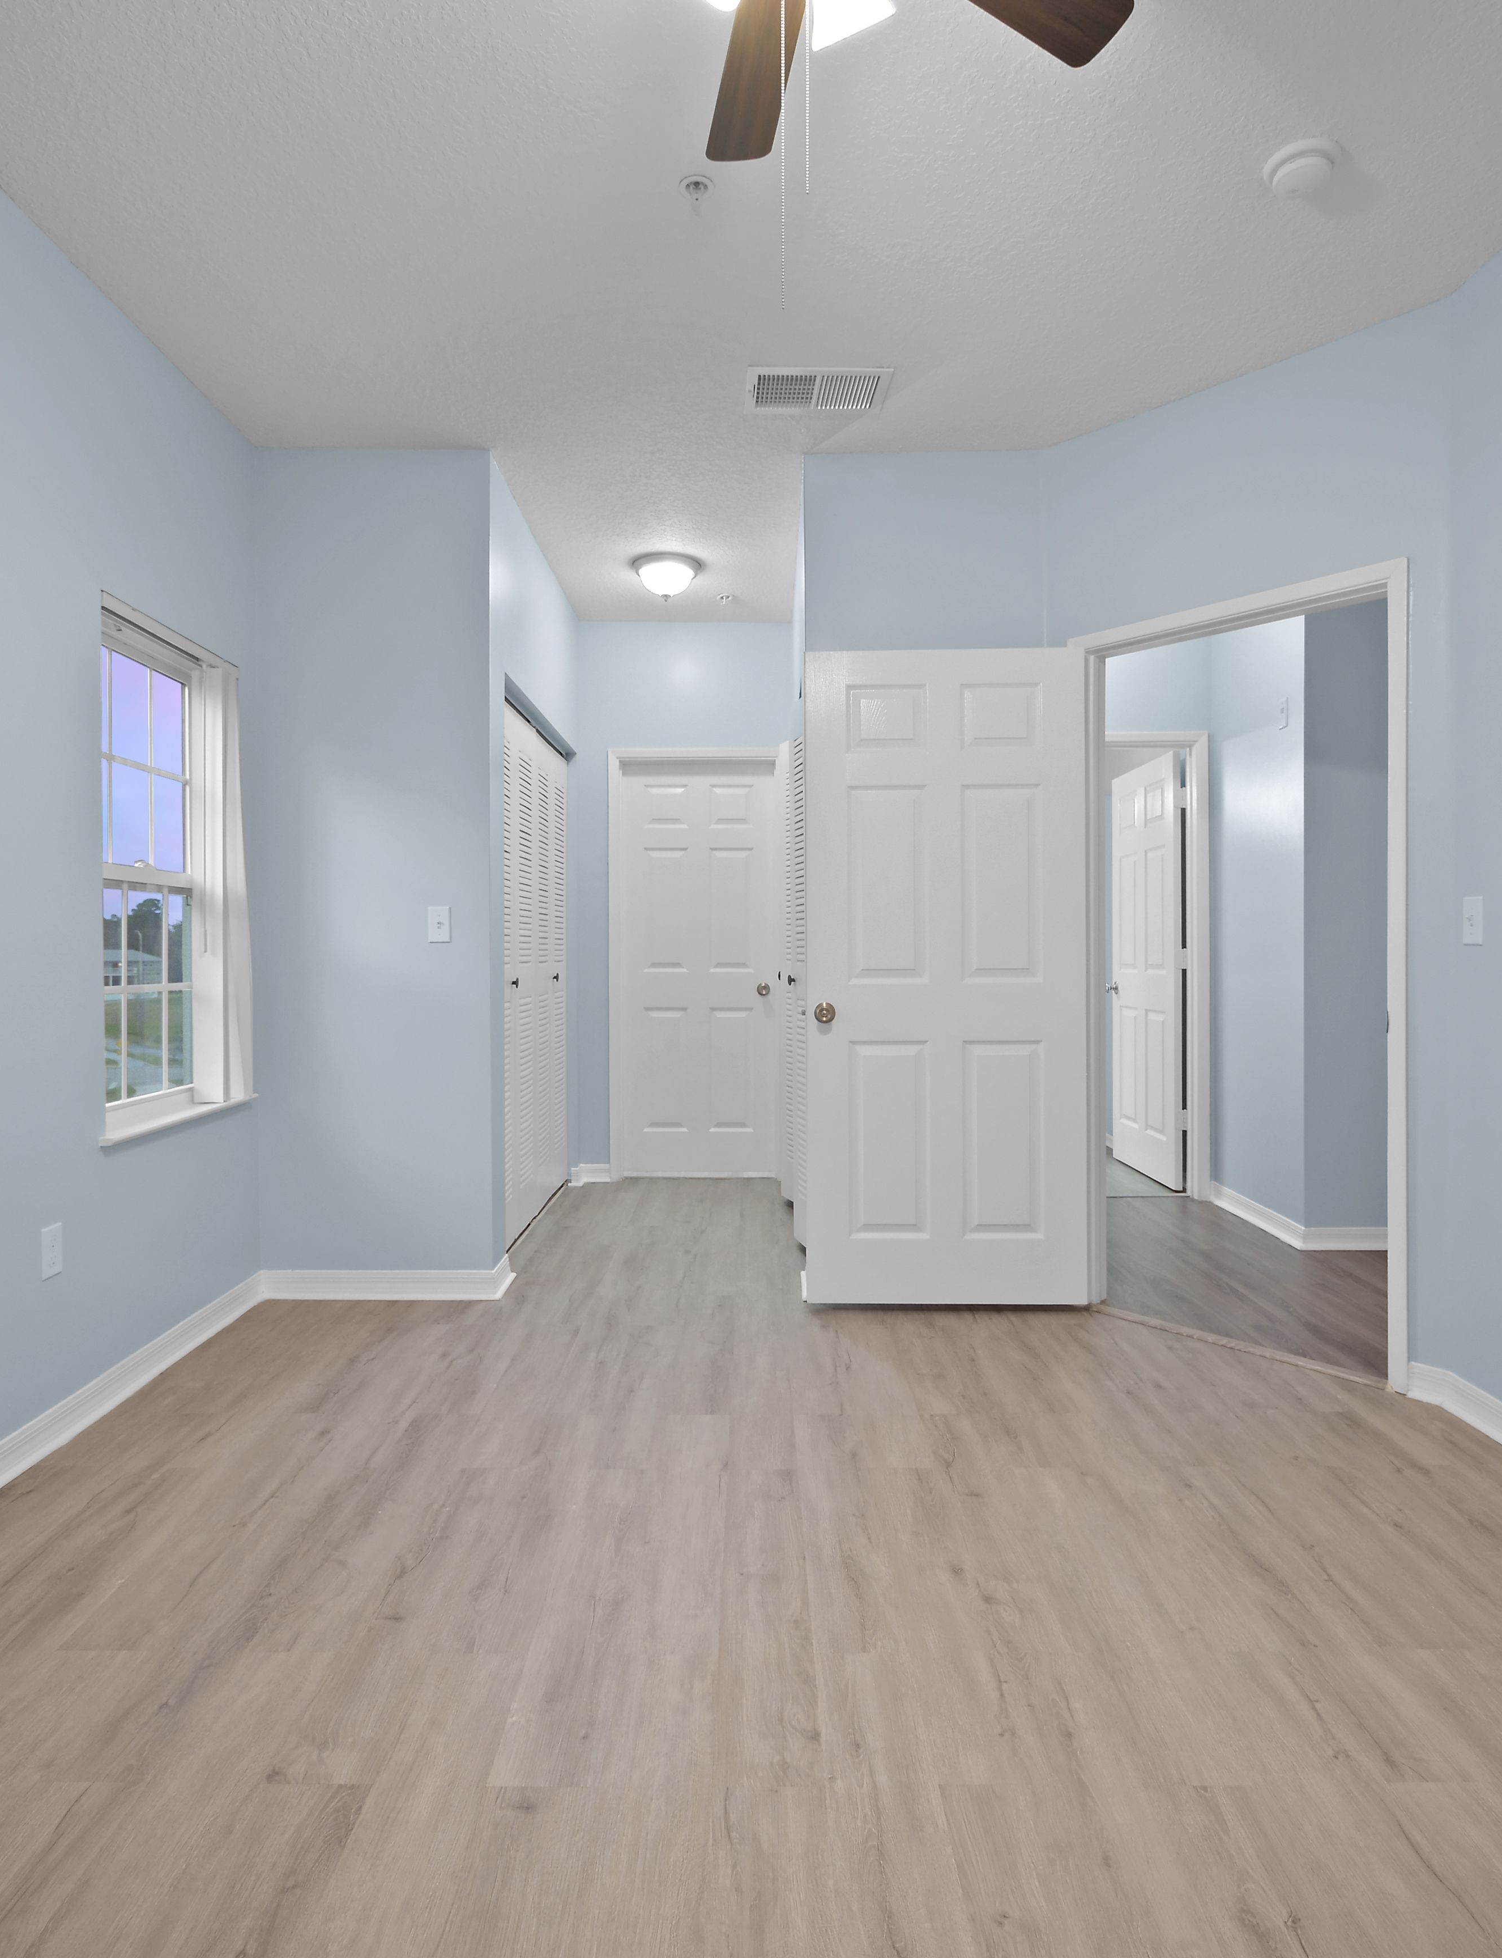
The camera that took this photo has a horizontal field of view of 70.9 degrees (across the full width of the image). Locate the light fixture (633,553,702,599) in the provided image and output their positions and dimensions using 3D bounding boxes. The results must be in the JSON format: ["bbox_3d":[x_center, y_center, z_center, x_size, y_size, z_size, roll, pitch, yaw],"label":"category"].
[{"bbox_3d":[-0.349,-1.643,4.395,0.305,0.140,0.305,0,1,0],"label":"light fixture"}]

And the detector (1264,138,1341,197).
[{"bbox_3d":[1.126,-1.640,2.154,0.140,0.046,0.140,0,1,0],"label":"detector"}]

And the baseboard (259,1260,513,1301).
[{"bbox_3d":[-1.198,0.991,3.505,0.780,0.092,0.200,0,1,0],"label":"baseboard"}]

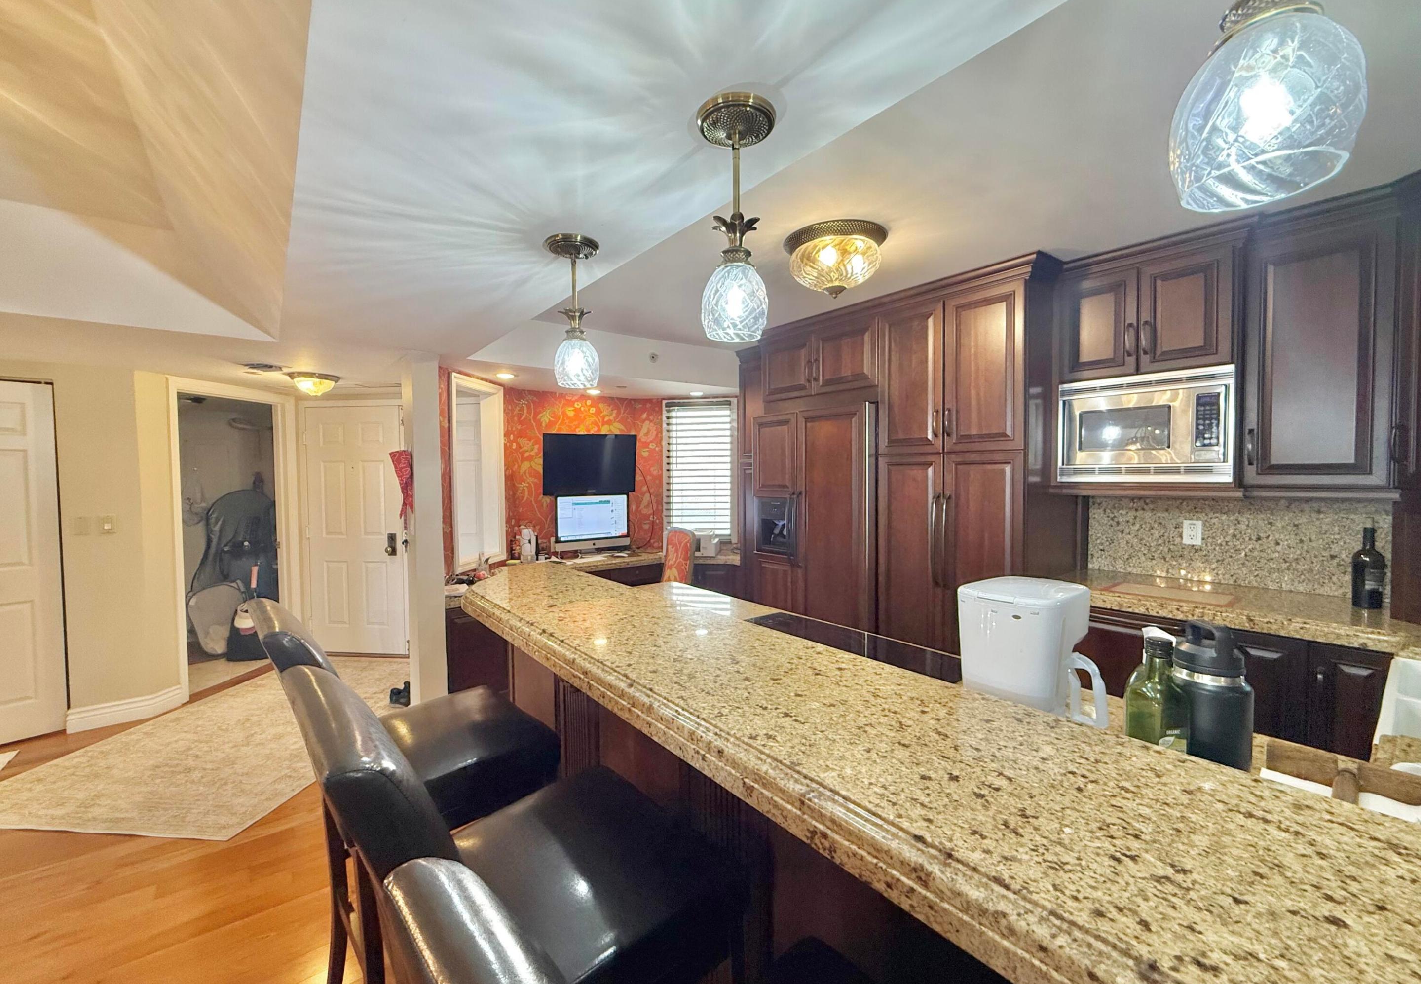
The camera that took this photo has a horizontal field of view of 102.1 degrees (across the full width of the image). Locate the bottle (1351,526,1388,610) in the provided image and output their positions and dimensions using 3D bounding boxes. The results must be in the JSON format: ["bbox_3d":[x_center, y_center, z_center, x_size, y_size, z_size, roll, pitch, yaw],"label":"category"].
[{"bbox_3d":[2.518,0.287,2.201,0.079,0.299,0.079,-2,2,-38],"label":"bottle"}]

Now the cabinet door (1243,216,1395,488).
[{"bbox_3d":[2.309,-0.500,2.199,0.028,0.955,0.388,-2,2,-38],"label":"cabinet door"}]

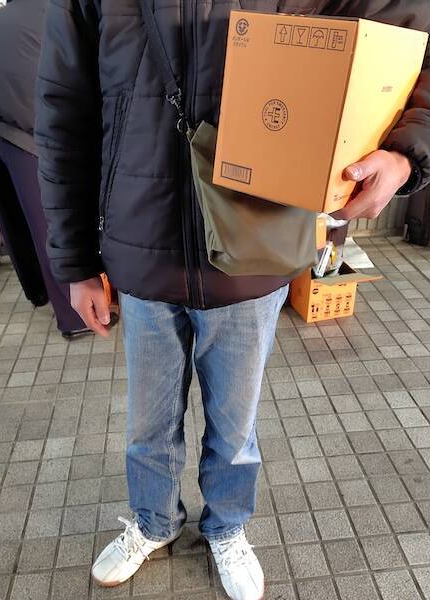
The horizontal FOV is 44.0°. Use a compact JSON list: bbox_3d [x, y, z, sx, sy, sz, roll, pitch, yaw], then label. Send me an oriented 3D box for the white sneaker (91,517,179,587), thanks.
[{"bbox_3d":[-0.198,0.611,1.404,0.105,0.115,0.280,24,37,37],"label":"white sneaker"}]

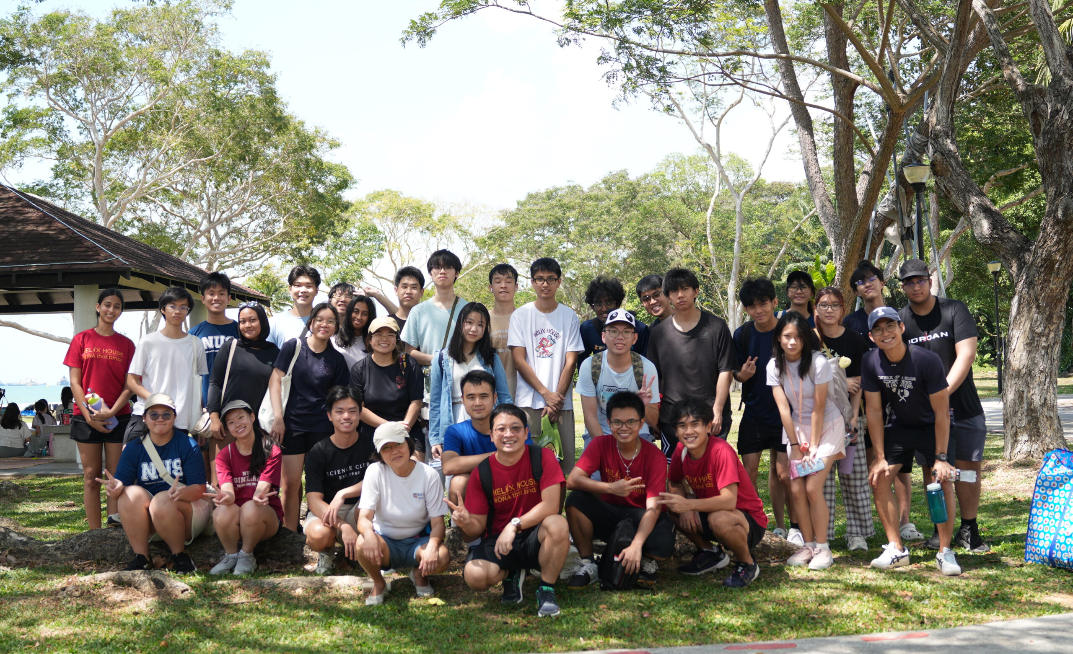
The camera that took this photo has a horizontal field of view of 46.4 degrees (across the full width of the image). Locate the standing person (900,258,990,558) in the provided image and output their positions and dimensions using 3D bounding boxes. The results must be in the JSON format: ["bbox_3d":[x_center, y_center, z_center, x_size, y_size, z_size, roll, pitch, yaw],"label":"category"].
[{"bbox_3d":[2.439,0.467,7.500,0.560,1.740,0.440,-2,-2,14],"label":"standing person"}]

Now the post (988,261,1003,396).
[{"bbox_3d":[15.555,0.018,42.500,0.460,4.530,0.460,-1,-2,0],"label":"post"}]

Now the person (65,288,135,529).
[{"bbox_3d":[-2.916,0.554,8.350,0.460,1.615,0.380,-1,-2,-9],"label":"person"}]

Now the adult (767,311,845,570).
[{"bbox_3d":[1.534,0.625,7.100,0.440,1.460,0.480,-2,-2,19],"label":"adult"}]

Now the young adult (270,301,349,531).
[{"bbox_3d":[-1.460,0.583,8.000,0.480,1.480,0.420,-1,-2,-12],"label":"young adult"}]

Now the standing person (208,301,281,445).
[{"bbox_3d":[-1.856,0.605,8.000,0.480,1.515,0.380,-1,-2,-14],"label":"standing person"}]

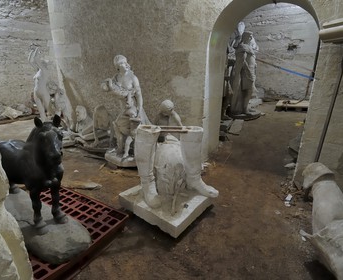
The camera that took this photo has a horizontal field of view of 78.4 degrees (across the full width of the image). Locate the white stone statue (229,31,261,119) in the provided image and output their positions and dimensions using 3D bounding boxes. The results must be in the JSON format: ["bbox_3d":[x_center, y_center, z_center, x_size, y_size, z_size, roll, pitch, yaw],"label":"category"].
[{"bbox_3d":[2.169,-1.833,6.188,0.780,2.270,0.700,5,19,14],"label":"white stone statue"}]

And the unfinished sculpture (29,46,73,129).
[{"bbox_3d":[-2.602,-1.093,4.643,0.750,1.800,0.600,-8,20,-24],"label":"unfinished sculpture"}]

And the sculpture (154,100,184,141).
[{"bbox_3d":[-0.004,-0.133,3.203,0.460,0.920,0.450,2,19,5],"label":"sculpture"}]

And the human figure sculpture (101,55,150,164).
[{"bbox_3d":[-0.643,-0.421,3.075,0.680,1.500,0.550,-4,19,-14],"label":"human figure sculpture"}]

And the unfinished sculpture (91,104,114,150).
[{"bbox_3d":[-1.235,-0.254,3.764,0.420,0.740,0.360,6,19,17],"label":"unfinished sculpture"}]

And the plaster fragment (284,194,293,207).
[{"bbox_3d":[1.258,0.645,2.251,0.085,0.060,0.090,-5,19,-17],"label":"plaster fragment"}]

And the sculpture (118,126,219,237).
[{"bbox_3d":[-0.045,0.293,2.055,0.798,0.840,0.562,15,23,36],"label":"sculpture"}]

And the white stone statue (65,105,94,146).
[{"bbox_3d":[-1.785,-0.291,3.994,0.600,0.700,0.600,14,23,35],"label":"white stone statue"}]

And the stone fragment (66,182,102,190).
[{"bbox_3d":[-1.027,0.554,2.505,0.420,0.050,0.120,0,18,0],"label":"stone fragment"}]

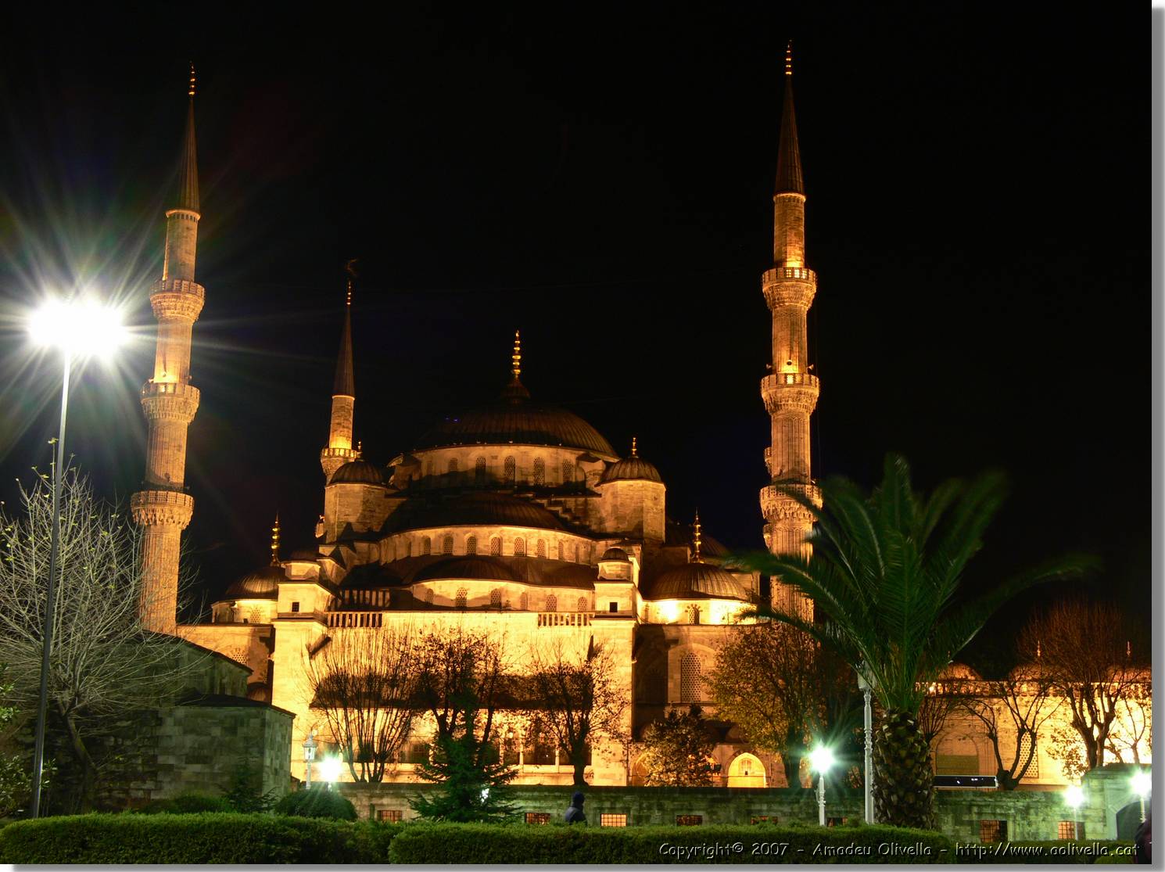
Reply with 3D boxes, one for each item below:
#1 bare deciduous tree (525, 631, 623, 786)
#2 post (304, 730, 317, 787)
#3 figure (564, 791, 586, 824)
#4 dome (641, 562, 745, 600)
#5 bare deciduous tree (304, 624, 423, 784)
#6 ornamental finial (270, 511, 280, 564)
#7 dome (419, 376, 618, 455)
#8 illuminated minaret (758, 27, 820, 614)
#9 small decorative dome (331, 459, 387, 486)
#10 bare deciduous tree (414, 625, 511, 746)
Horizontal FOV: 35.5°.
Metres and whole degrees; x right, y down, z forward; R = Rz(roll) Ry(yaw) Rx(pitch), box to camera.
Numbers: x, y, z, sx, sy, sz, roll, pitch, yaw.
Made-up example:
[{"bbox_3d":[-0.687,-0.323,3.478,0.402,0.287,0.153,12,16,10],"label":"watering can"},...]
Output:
[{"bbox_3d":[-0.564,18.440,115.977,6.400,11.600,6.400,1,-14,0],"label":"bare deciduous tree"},{"bbox_3d":[-10.065,12.976,66.809,0.550,4.300,0.550,1,-14,0],"label":"post"},{"bbox_3d":[-0.134,7.646,34.680,0.400,1.720,0.500,4,-14,-11],"label":"figure"},{"bbox_3d":[10.656,13.761,169.427,10.600,4.400,10.600,-1,-14,6],"label":"dome"},{"bbox_3d":[-15.318,19.267,127.058,8.500,12.392,8.000,-1,-14,6],"label":"bare deciduous tree"},{"bbox_3d":[-30.936,10.332,183.737,0.950,5.453,0.950,-1,-14,6],"label":"ornamental finial"},{"bbox_3d":[-7.544,-1.967,206.387,23.200,9.124,23.200,-1,-14,6],"label":"dome"},{"bbox_3d":[18.107,-1.393,157.386,5.600,71.000,5.600,-1,-14,6],"label":"illuminated minaret"},{"bbox_3d":[-23.451,3.884,191.580,6.200,3.066,6.200,-1,-14,6],"label":"small decorative dome"},{"bbox_3d":[-7.707,18.048,116.050,6.400,12.100,6.400,1,-14,0],"label":"bare deciduous tree"}]

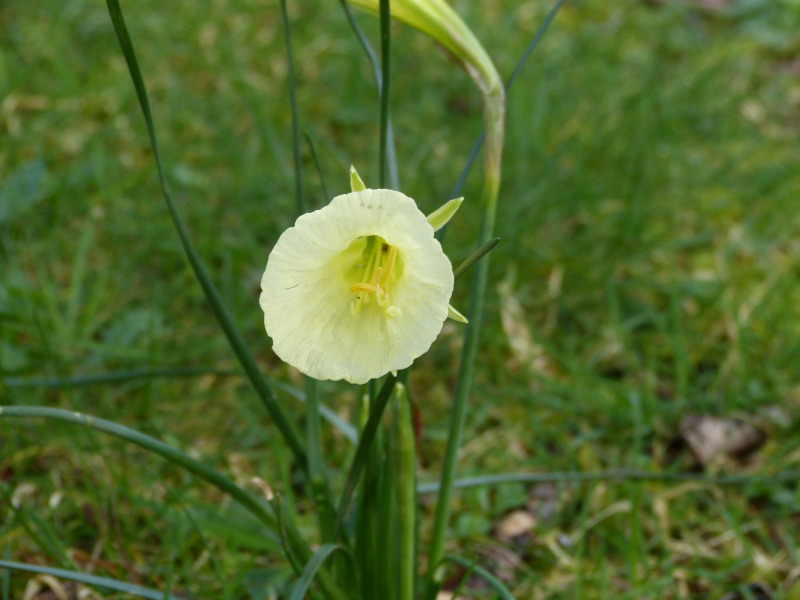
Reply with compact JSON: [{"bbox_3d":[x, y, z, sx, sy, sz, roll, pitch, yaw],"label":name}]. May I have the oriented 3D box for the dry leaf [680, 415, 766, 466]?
[{"bbox_3d":[0.093,0.040,0.605,0.025,0.009,0.016,0,26,0],"label":"dry leaf"}]

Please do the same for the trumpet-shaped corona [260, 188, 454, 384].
[{"bbox_3d":[-0.008,-0.005,0.462,0.043,0.045,0.034,6,9,13],"label":"trumpet-shaped corona"}]

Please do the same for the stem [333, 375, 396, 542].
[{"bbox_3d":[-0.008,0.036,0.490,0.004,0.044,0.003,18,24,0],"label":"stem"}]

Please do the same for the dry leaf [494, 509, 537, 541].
[{"bbox_3d":[0.031,0.061,0.565,0.012,0.005,0.010,0,26,0],"label":"dry leaf"}]

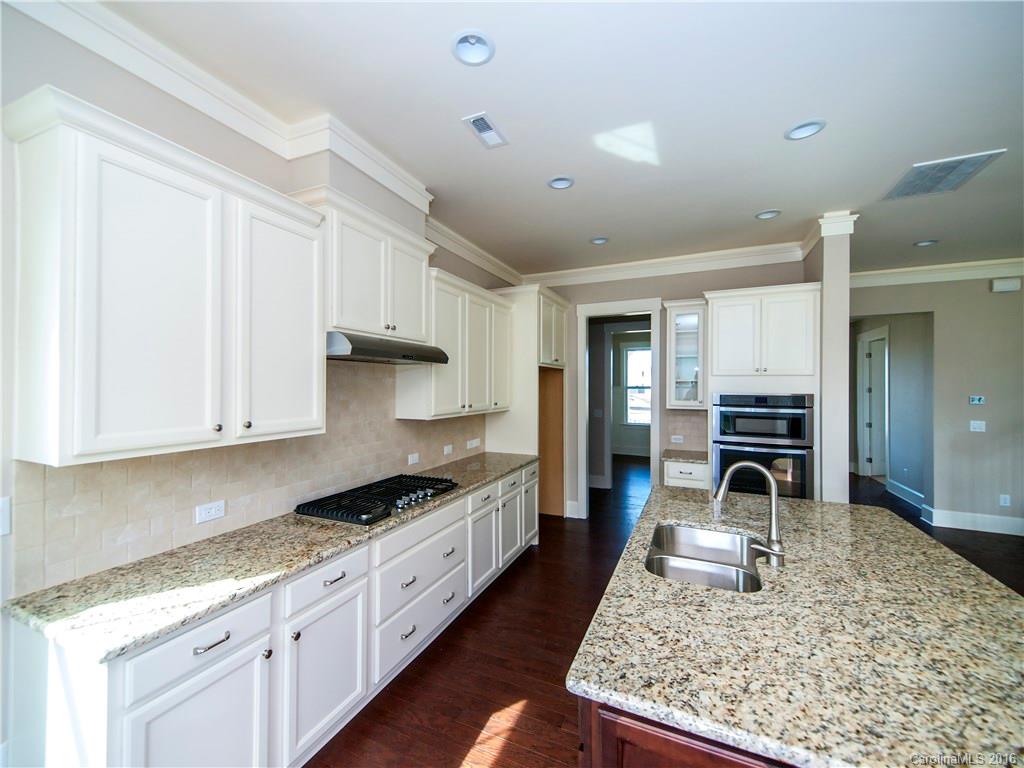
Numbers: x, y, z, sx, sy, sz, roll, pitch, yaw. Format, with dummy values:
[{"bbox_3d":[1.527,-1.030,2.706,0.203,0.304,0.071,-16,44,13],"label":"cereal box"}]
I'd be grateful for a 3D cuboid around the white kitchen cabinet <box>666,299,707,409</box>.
[{"bbox_3d":[1.858,-0.293,4.421,0.415,1.133,0.358,0,0,24],"label":"white kitchen cabinet"}]

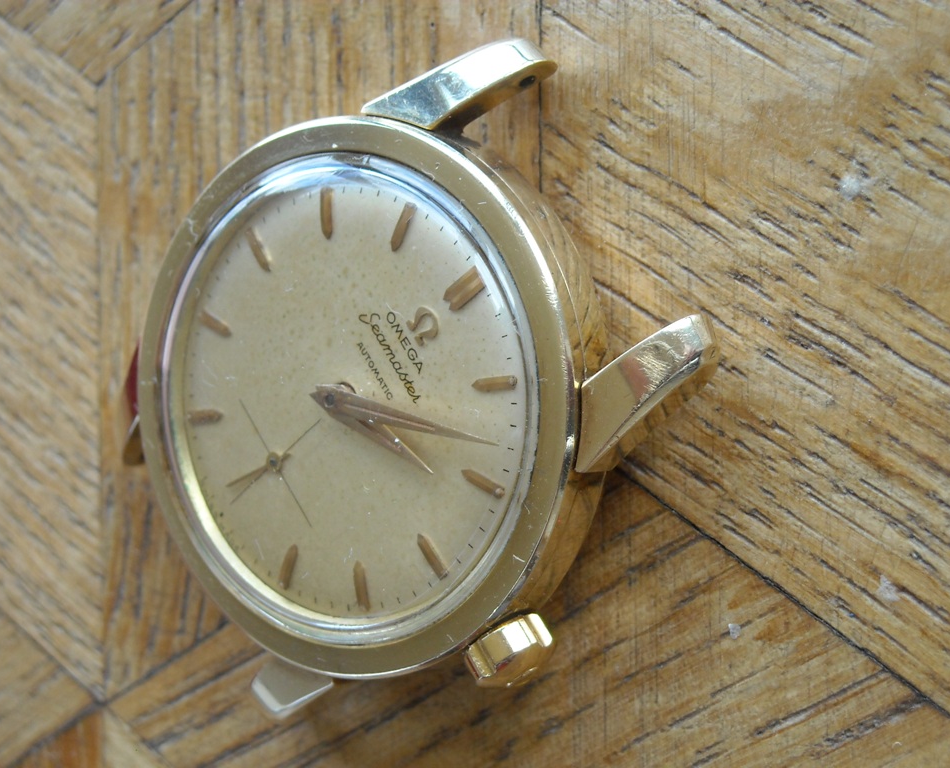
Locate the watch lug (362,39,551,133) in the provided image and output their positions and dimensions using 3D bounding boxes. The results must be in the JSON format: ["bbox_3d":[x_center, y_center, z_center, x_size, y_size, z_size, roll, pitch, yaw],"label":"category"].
[{"bbox_3d":[-0.001,-0.018,0.167,0.011,0.006,0.004,-42,68,30],"label":"watch lug"}]

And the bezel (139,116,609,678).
[{"bbox_3d":[-0.007,0.001,0.170,0.034,0.005,0.034,2,93,36],"label":"bezel"}]

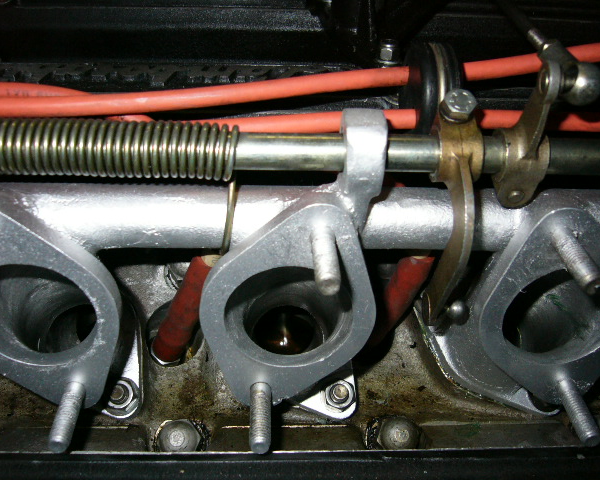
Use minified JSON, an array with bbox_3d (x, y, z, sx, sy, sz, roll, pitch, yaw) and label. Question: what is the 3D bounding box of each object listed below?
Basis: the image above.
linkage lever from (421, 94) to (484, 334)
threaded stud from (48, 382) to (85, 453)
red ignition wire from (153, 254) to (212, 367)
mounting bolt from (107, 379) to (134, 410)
[{"bbox_3d":[0.059,-0.006,0.247,0.022,0.101,0.024,0,32,-2],"label":"linkage lever"},{"bbox_3d":[-0.085,0.064,0.235,0.008,0.008,0.027,0,32,-2],"label":"threaded stud"},{"bbox_3d":[-0.053,0.033,0.302,0.015,0.060,0.015,19,31,-13],"label":"red ignition wire"},{"bbox_3d":[-0.084,0.071,0.301,0.013,0.012,0.015,0,65,-1],"label":"mounting bolt"}]

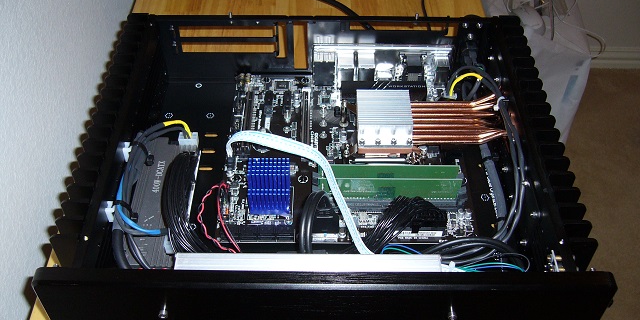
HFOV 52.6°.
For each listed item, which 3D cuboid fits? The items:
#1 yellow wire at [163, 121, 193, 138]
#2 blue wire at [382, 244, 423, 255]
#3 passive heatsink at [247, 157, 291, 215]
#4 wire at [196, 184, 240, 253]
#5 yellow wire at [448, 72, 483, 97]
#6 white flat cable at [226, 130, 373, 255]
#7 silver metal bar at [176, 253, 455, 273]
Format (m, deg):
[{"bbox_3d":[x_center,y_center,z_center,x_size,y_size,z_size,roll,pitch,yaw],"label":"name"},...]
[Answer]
[{"bbox_3d":[-0.139,-0.032,0.624,0.031,0.022,0.014,0,46,0],"label":"yellow wire"},{"bbox_3d":[0.068,0.078,0.549,0.041,0.014,0.020,0,46,0],"label":"blue wire"},{"bbox_3d":[-0.046,0.022,0.604,0.037,0.044,0.037,0,46,0],"label":"passive heatsink"},{"bbox_3d":[-0.091,0.054,0.588,0.048,0.024,0.105,0,46,0],"label":"wire"},{"bbox_3d":[0.157,-0.081,0.699,0.038,0.026,0.017,0,46,0],"label":"yellow wire"},{"bbox_3d":[-0.024,0.031,0.582,0.142,0.045,0.132,0,46,0],"label":"white flat cable"},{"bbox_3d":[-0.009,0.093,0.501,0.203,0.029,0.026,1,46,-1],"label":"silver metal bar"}]

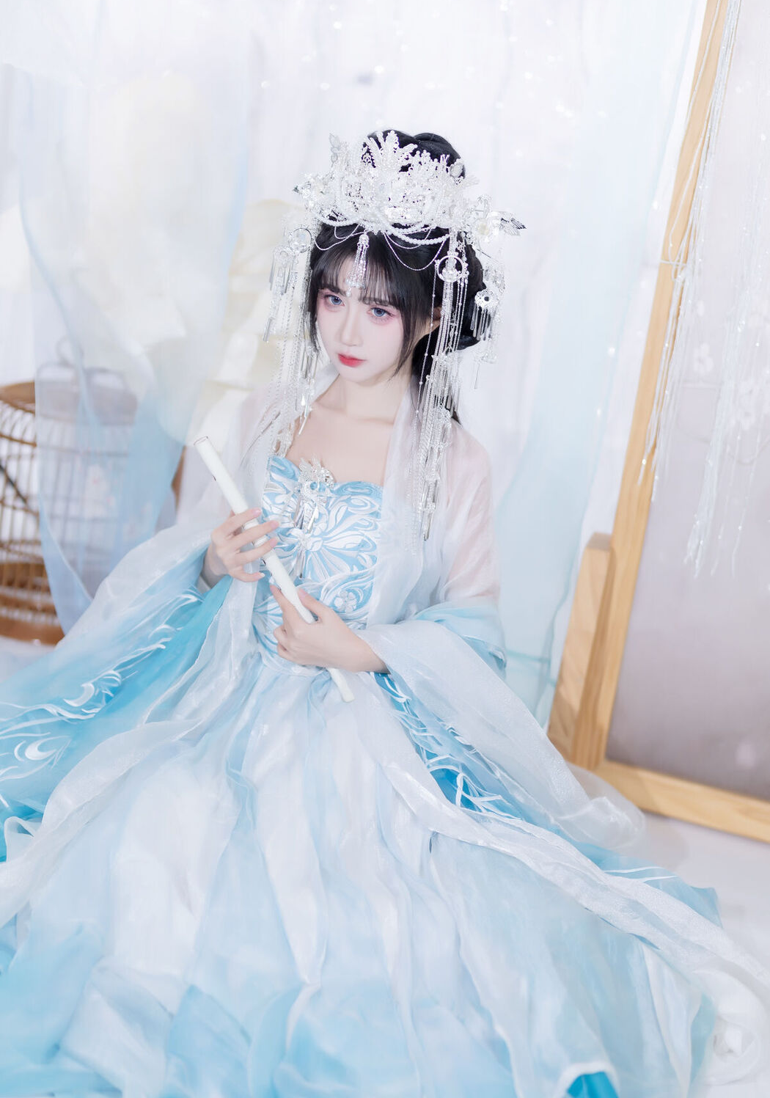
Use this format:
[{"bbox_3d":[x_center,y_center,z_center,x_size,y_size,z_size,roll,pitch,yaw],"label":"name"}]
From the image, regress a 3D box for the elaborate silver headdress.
[{"bbox_3d":[0.004,-0.270,3.400,0.300,0.470,0.210,18,20,26],"label":"elaborate silver headdress"}]

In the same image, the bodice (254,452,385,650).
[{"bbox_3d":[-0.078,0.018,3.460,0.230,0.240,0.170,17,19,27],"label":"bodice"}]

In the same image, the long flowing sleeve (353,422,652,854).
[{"bbox_3d":[0.162,0.112,3.460,0.360,0.470,0.310,16,19,24],"label":"long flowing sleeve"}]

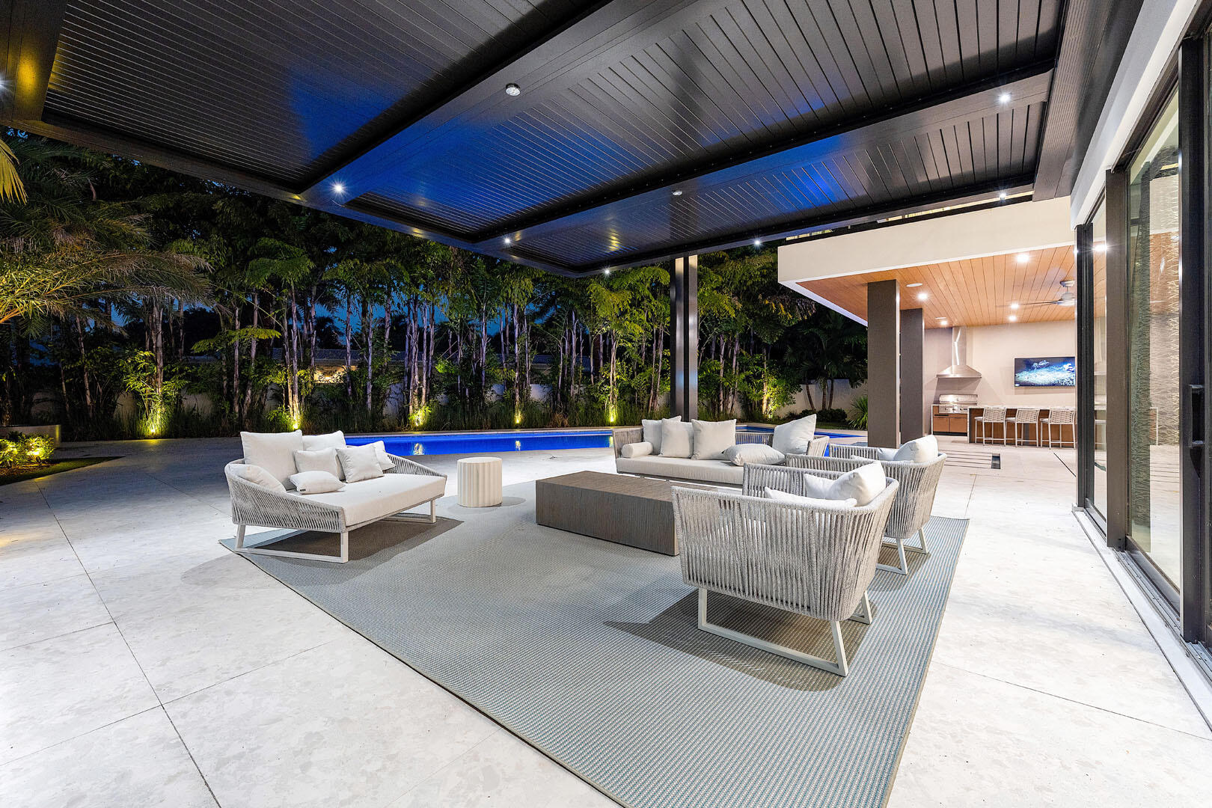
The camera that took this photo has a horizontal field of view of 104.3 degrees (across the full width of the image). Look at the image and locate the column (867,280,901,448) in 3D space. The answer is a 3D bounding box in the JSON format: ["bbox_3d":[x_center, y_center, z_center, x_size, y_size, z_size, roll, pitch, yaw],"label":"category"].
[{"bbox_3d":[5.453,-0.675,9.227,0.470,3.350,0.470,0,0,40],"label":"column"}]

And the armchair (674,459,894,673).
[{"bbox_3d":[0.827,0.655,2.088,0.800,0.690,0.930,0,0,38],"label":"armchair"}]

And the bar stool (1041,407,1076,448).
[{"bbox_3d":[10.170,0.550,10.640,0.500,0.900,0.500,0,0,15],"label":"bar stool"}]

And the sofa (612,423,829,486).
[{"bbox_3d":[1.090,0.625,5.190,2.370,0.750,0.920,0,0,40],"label":"sofa"}]

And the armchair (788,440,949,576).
[{"bbox_3d":[1.755,0.655,3.135,0.800,0.690,0.930,0,0,44],"label":"armchair"}]

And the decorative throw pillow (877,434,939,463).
[{"bbox_3d":[1.930,0.405,3.020,0.460,0.420,0.180,0,22,-46],"label":"decorative throw pillow"}]

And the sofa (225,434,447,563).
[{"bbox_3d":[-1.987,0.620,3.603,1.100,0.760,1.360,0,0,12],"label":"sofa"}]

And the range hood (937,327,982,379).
[{"bbox_3d":[10.940,-1.580,14.580,1.080,1.600,0.600,0,0,40],"label":"range hood"}]

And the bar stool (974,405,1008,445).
[{"bbox_3d":[9.260,0.550,11.350,0.500,0.900,0.500,0,0,15],"label":"bar stool"}]

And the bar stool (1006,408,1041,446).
[{"bbox_3d":[9.730,0.550,11.000,0.500,0.900,0.500,0,0,15],"label":"bar stool"}]

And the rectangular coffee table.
[{"bbox_3d":[0.146,0.820,3.770,1.310,0.360,0.680,0,0,39],"label":"rectangular coffee table"}]

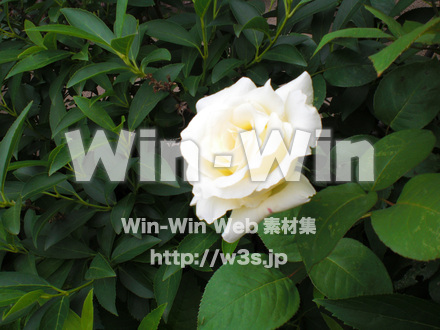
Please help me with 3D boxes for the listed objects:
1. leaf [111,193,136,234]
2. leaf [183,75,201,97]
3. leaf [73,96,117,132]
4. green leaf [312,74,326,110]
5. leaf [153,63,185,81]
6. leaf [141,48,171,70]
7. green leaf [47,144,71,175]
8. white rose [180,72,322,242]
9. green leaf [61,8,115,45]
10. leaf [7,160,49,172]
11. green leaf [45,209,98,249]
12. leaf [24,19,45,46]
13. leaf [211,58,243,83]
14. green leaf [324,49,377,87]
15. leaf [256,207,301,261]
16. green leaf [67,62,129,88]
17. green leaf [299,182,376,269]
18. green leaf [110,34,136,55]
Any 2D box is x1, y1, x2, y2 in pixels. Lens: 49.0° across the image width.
[{"bbox_3d":[-0.092,0.048,0.480,0.022,0.010,0.045,19,77,5],"label":"leaf"},{"bbox_3d":[-0.032,-0.093,0.562,0.021,0.010,0.034,-5,64,-2],"label":"leaf"},{"bbox_3d":[-0.120,-0.049,0.470,0.053,0.010,0.017,39,57,-11],"label":"leaf"},{"bbox_3d":[0.105,-0.079,0.527,0.026,0.010,0.046,5,71,-4],"label":"green leaf"},{"bbox_3d":[-0.054,-0.097,0.497,0.039,0.008,0.021,-17,57,-7],"label":"leaf"},{"bbox_3d":[-0.070,-0.115,0.530,0.036,0.014,0.022,-24,51,16],"label":"leaf"},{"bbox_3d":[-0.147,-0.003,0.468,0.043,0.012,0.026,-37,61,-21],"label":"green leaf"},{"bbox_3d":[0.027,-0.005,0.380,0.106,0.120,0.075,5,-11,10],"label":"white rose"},{"bbox_3d":[-0.132,-0.138,0.482,0.075,0.009,0.025,36,54,12],"label":"green leaf"},{"bbox_3d":[-0.195,0.002,0.495,0.044,0.010,0.020,-4,24,-13],"label":"leaf"},{"bbox_3d":[-0.156,0.067,0.505,0.063,0.010,0.025,-36,55,-19],"label":"green leaf"},{"bbox_3d":[-0.217,-0.154,0.570,0.016,0.009,0.047,-33,77,-23],"label":"leaf"},{"bbox_3d":[0.007,-0.094,0.480,0.044,0.009,0.021,-35,48,-27],"label":"leaf"},{"bbox_3d":[0.143,-0.107,0.530,0.058,0.012,0.044,6,60,10],"label":"green leaf"},{"bbox_3d":[0.054,0.058,0.410,0.054,0.012,0.056,-8,60,-11],"label":"leaf"},{"bbox_3d":[-0.133,-0.098,0.527,0.073,0.012,0.027,-22,50,-20],"label":"green leaf"},{"bbox_3d":[0.097,0.050,0.393,0.047,0.018,0.090,35,72,23],"label":"green leaf"},{"bbox_3d":[-0.091,-0.116,0.466,0.020,0.022,0.009,33,24,22],"label":"green leaf"}]

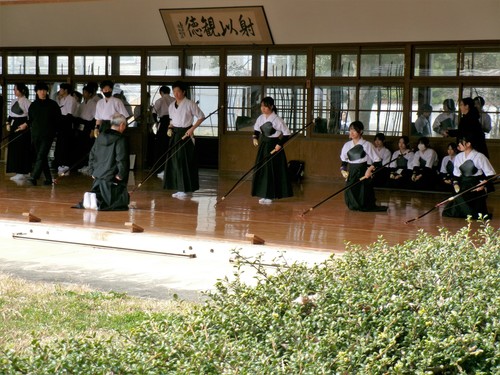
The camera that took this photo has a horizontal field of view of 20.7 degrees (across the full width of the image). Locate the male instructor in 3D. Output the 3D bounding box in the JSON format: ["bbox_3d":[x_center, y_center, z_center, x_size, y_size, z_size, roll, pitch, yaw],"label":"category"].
[{"bbox_3d":[-1.858,-0.342,18.223,0.550,1.250,0.670,4,5,40],"label":"male instructor"}]

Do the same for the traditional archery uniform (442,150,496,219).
[{"bbox_3d":[2.839,-0.039,17.750,0.620,0.860,0.650,4,5,38],"label":"traditional archery uniform"}]

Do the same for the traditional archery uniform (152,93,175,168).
[{"bbox_3d":[-1.612,-1.068,26.380,0.480,1.360,0.370,0,4,-18],"label":"traditional archery uniform"}]

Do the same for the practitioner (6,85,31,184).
[{"bbox_3d":[-4.083,-0.976,24.399,0.480,1.670,0.440,4,5,40],"label":"practitioner"}]

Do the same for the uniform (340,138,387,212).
[{"bbox_3d":[1.530,-0.162,18.500,0.560,0.970,0.620,4,5,37],"label":"uniform"}]

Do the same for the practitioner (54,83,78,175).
[{"bbox_3d":[-3.383,-1.087,25.339,0.400,1.661,0.480,-4,6,-44],"label":"practitioner"}]

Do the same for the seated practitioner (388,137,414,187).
[{"bbox_3d":[2.542,-0.444,23.044,0.480,0.809,0.640,4,6,37],"label":"seated practitioner"}]

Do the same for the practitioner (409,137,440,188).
[{"bbox_3d":[3.089,-0.439,24.266,0.520,0.880,0.580,4,4,37],"label":"practitioner"}]

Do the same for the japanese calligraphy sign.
[{"bbox_3d":[-0.653,-3.146,26.807,2.581,0.805,0.060,4,35,37],"label":"japanese calligraphy sign"}]

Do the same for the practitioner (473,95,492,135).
[{"bbox_3d":[4.140,-0.849,24.353,0.380,1.530,0.460,-3,6,-37],"label":"practitioner"}]

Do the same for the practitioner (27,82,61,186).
[{"bbox_3d":[-3.440,-0.895,22.966,0.560,1.710,0.420,2,4,10],"label":"practitioner"}]

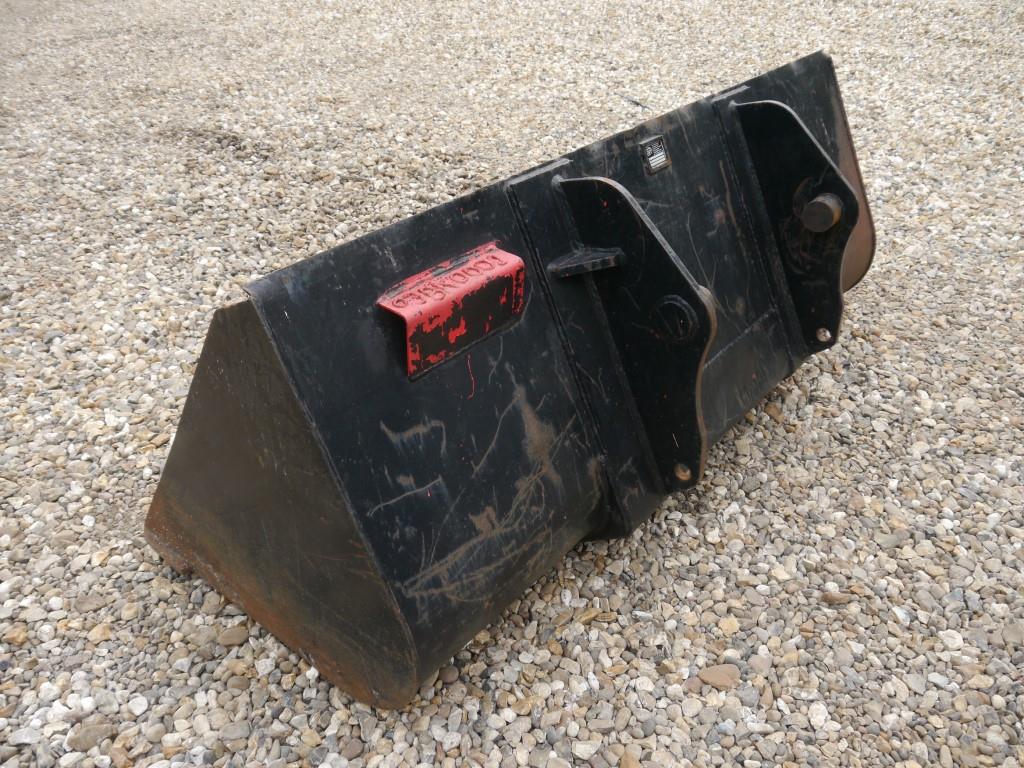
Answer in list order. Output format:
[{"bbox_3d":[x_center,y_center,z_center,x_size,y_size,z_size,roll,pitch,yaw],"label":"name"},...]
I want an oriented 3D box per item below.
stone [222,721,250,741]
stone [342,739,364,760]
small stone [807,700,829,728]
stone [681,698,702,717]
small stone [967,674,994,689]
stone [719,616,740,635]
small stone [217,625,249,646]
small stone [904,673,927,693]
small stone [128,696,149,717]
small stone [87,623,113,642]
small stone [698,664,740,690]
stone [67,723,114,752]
[{"bbox_3d":[-0.523,0.655,1.567,0.055,0.027,0.036,-10,31,-10],"label":"stone"},{"bbox_3d":[-0.263,0.605,1.372,0.039,0.021,0.034,-25,38,-33],"label":"stone"},{"bbox_3d":[0.563,0.608,1.522,0.035,0.030,0.056,2,31,10],"label":"small stone"},{"bbox_3d":[0.308,0.555,1.421,0.036,0.018,0.030,-7,32,-8],"label":"stone"},{"bbox_3d":[0.820,0.520,1.449,0.045,0.016,0.025,0,31,4],"label":"small stone"},{"bbox_3d":[0.413,0.459,1.574,0.039,0.023,0.036,1,31,4],"label":"stone"},{"bbox_3d":[-0.536,0.483,1.590,0.054,0.027,0.043,-21,36,-28],"label":"small stone"},{"bbox_3d":[0.706,0.524,1.450,0.038,0.024,0.041,-15,33,-20],"label":"small stone"},{"bbox_3d":[-0.736,0.634,1.629,0.039,0.028,0.036,8,32,20],"label":"small stone"},{"bbox_3d":[-0.800,0.482,1.606,0.042,0.026,0.044,-26,39,-34],"label":"small stone"},{"bbox_3d":[0.369,0.522,1.473,0.070,0.028,0.046,4,32,11],"label":"small stone"},{"bbox_3d":[-0.797,0.672,1.570,0.081,0.034,0.044,-15,32,-18],"label":"stone"}]

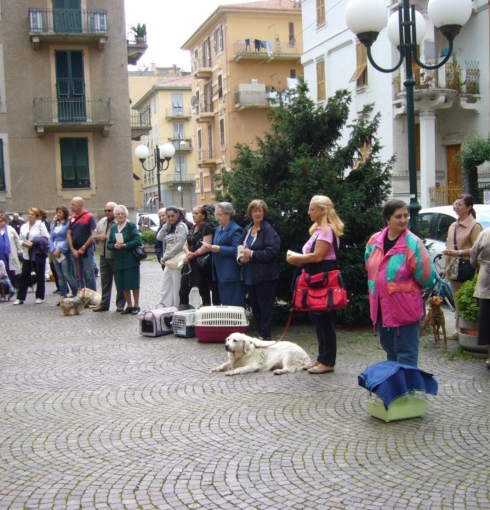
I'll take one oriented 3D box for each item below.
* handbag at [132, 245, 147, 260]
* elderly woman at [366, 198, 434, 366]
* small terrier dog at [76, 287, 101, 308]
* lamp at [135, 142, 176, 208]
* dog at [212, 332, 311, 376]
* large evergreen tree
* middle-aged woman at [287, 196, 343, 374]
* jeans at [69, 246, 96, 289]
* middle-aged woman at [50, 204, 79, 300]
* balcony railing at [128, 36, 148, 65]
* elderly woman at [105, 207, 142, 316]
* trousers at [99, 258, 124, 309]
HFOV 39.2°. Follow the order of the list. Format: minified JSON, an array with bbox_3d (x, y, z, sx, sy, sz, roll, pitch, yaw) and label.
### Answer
[{"bbox_3d":[-1.602,-0.031,10.539,0.280,0.270,0.160,-3,4,-14],"label":"handbag"},{"bbox_3d":[1.215,0.351,5.442,0.540,1.570,0.370,1,5,38],"label":"elderly woman"},{"bbox_3d":[-2.527,0.676,11.171,0.440,0.360,0.220,-4,4,-21],"label":"small terrier dog"},{"bbox_3d":[-3.341,-2.247,26.398,1.500,4.050,1.500,-2,4,0],"label":"lamp"},{"bbox_3d":[0.161,0.911,6.579,0.950,0.385,0.480,-3,4,-10],"label":"dog"},{"bbox_3d":[0.895,-0.888,10.042,2.550,3.400,2.500,-2,4,0],"label":"large evergreen tree"},{"bbox_3d":[0.666,0.277,6.476,0.500,1.630,0.460,-3,4,-10],"label":"middle-aged woman"},{"bbox_3d":[-2.682,0.333,11.347,0.410,0.950,0.280,0,4,20],"label":"jeans"},{"bbox_3d":[-3.165,-0.016,11.987,0.460,1.650,0.400,0,5,27],"label":"middle-aged woman"},{"bbox_3d":[-4.146,-7.962,26.767,0.900,1.100,1.500,-1,4,12],"label":"balcony railing"},{"bbox_3d":[-1.869,0.074,10.536,0.540,1.600,0.380,-2,4,1],"label":"elderly woman"},{"bbox_3d":[-2.070,0.373,10.699,0.390,0.920,0.300,0,5,23],"label":"trousers"}]

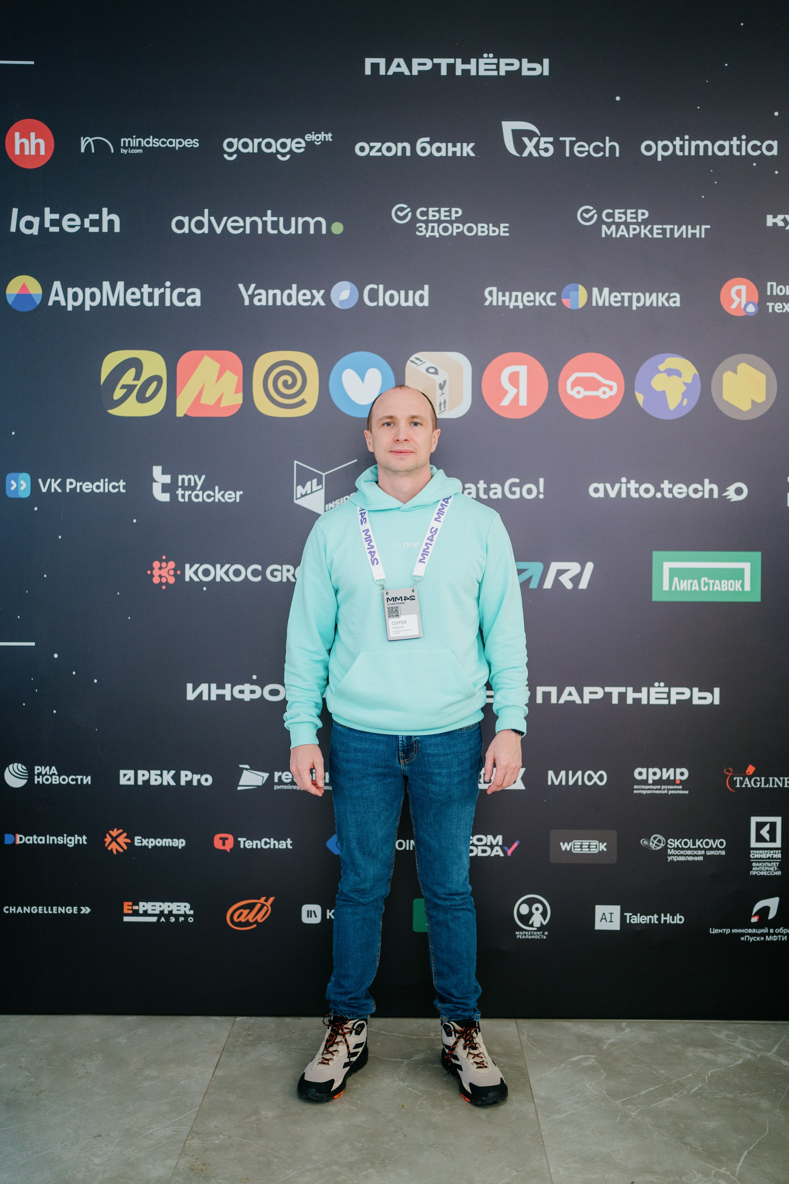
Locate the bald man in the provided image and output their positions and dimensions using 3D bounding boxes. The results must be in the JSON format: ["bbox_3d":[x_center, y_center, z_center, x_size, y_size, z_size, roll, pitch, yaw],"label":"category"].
[{"bbox_3d":[0.031,0.353,2.950,0.615,1.765,0.320,0,1,0],"label":"bald man"}]

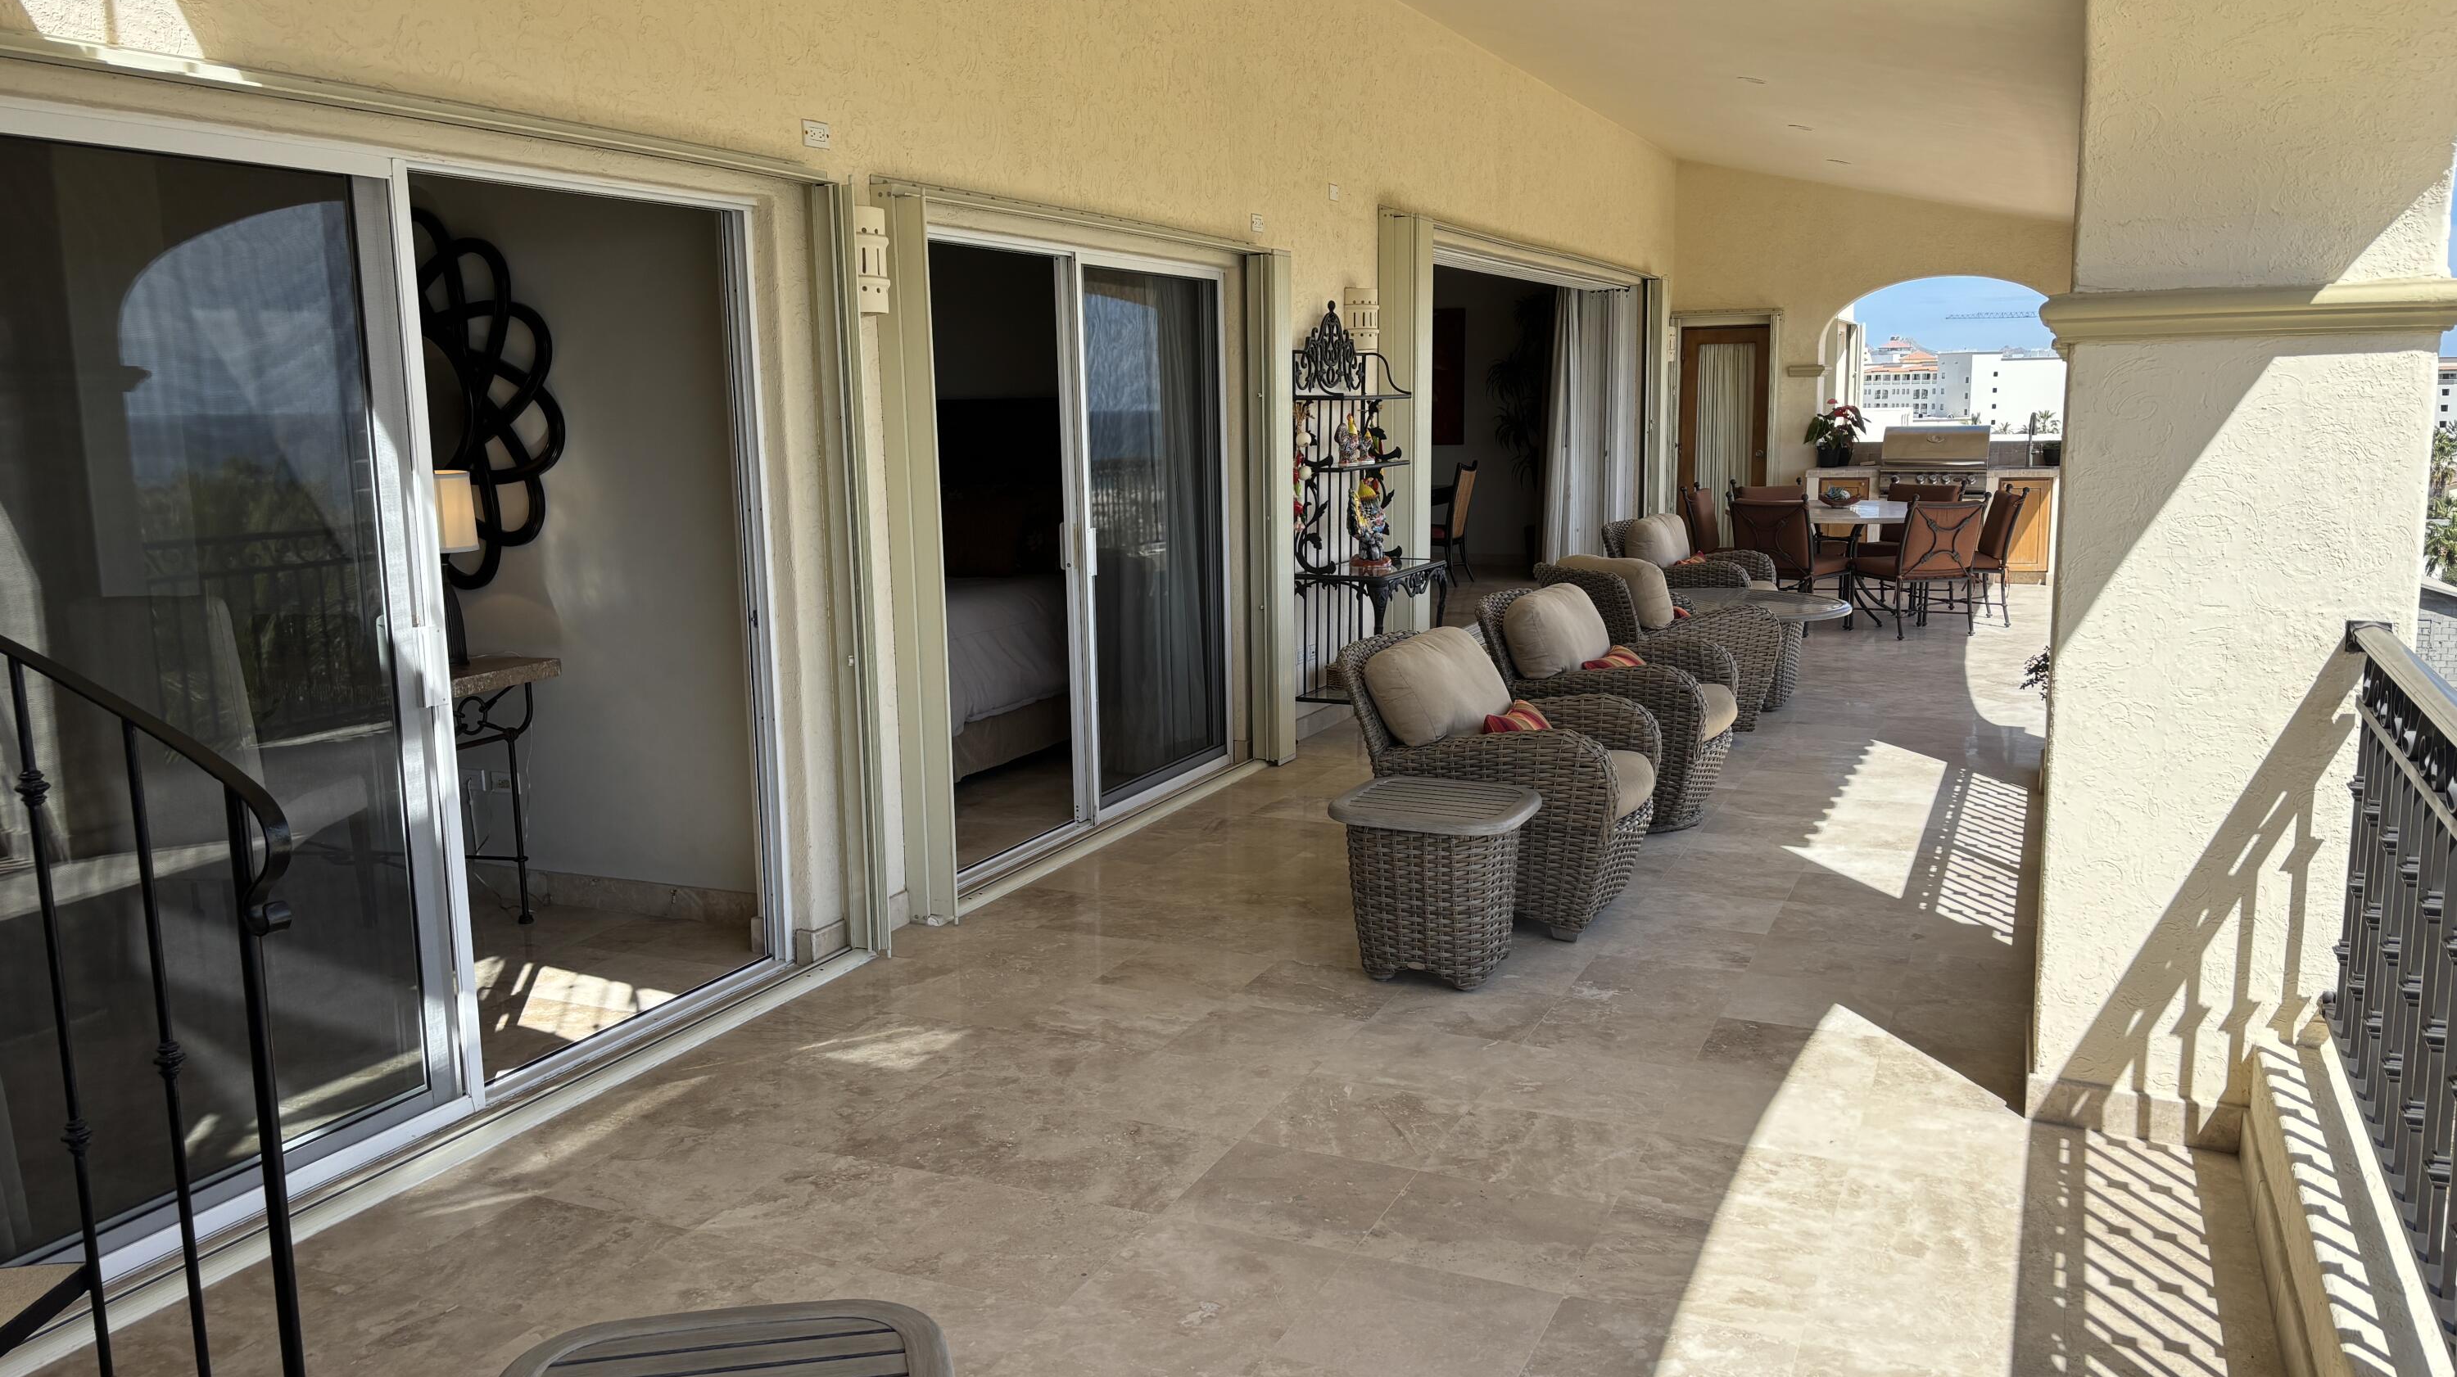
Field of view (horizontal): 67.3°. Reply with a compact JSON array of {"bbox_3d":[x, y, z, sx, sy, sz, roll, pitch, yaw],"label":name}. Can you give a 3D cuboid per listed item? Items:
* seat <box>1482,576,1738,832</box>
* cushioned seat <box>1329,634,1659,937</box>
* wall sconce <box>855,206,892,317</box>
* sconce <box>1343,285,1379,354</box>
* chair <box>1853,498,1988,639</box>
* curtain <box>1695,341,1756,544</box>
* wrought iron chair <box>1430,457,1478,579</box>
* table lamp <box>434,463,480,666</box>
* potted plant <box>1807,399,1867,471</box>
[{"bbox_3d":[1.451,0.033,6.974,0.890,0.870,0.820,3,10,23],"label":"seat"},{"bbox_3d":[0.873,0.245,5.722,0.890,0.870,0.820,3,10,22],"label":"cushioned seat"},{"bbox_3d":[-1.038,-1.196,5.223,0.125,0.305,0.245,3,10,24],"label":"wall sconce"},{"bbox_3d":[0.669,-1.780,8.961,0.125,0.310,0.245,3,10,24],"label":"sconce"},{"bbox_3d":[4.391,-0.803,11.741,0.520,0.900,0.680,-3,9,-10],"label":"chair"},{"bbox_3d":[4.356,-2.132,16.171,0.480,1.720,0.060,3,10,24],"label":"curtain"},{"bbox_3d":[1.717,-1.359,15.172,0.580,1.010,0.480,4,10,28],"label":"wrought iron chair"},{"bbox_3d":[-2.405,-0.361,5.656,0.240,0.610,0.240,3,10,24],"label":"table lamp"},{"bbox_3d":[5.053,-2.115,15.354,0.460,0.580,0.420,3,10,24],"label":"potted plant"}]

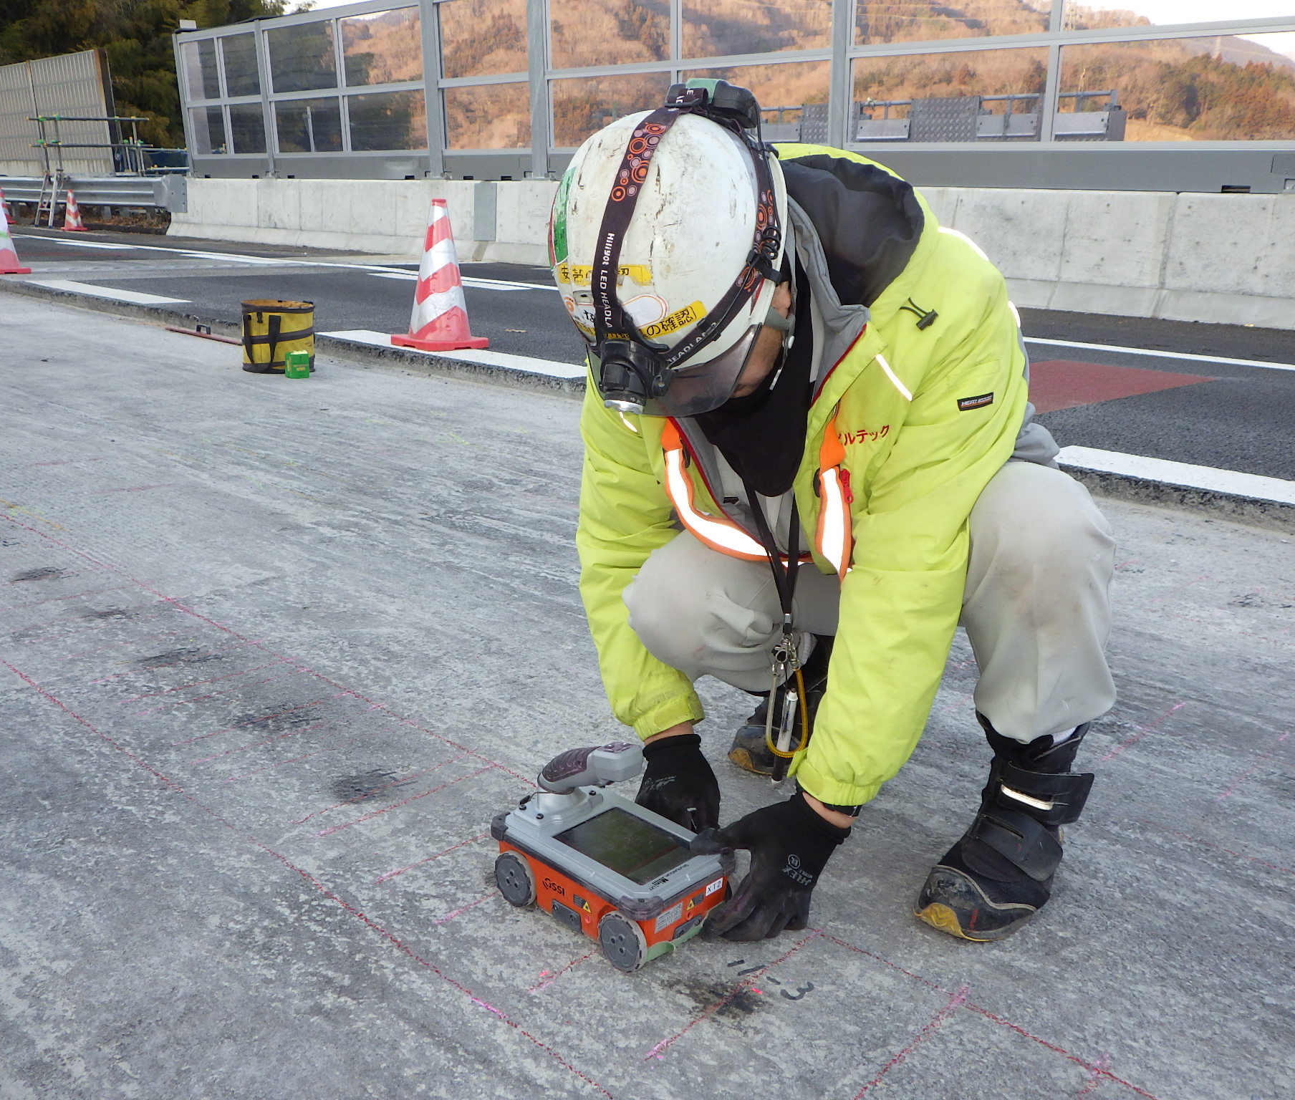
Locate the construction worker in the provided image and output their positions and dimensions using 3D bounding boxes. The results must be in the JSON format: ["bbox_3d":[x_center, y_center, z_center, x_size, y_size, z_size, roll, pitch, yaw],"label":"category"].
[{"bbox_3d":[0.288,-0.082,1.429,0.570,0.890,0.780,13,19,33],"label":"construction worker"}]

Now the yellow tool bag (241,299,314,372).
[{"bbox_3d":[-1.674,-0.966,5.365,0.315,0.295,0.315,5,16,10],"label":"yellow tool bag"}]

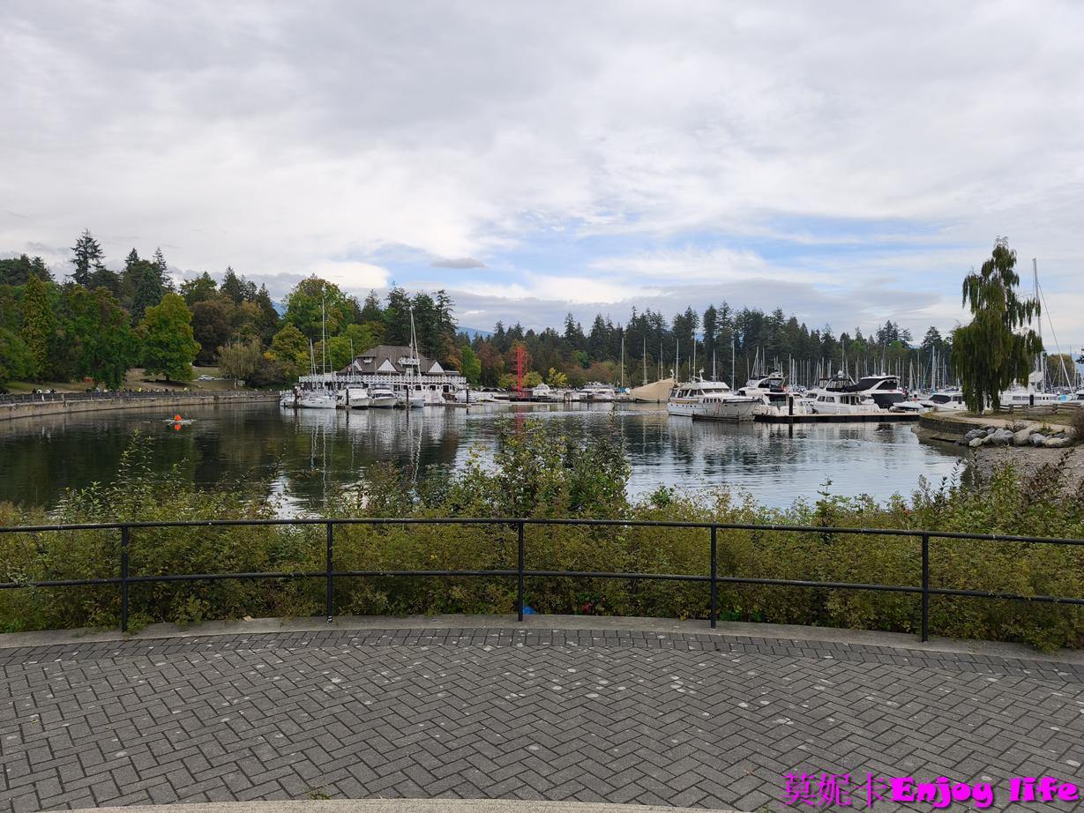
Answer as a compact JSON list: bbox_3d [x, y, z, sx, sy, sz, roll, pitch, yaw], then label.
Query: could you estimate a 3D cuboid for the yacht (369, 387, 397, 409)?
[{"bbox_3d":[-30.600,-2.002,139.800,4.200,4.300,12.000,-1,2,-31],"label":"yacht"}]

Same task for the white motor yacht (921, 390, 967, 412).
[{"bbox_3d":[56.200,-0.599,101.000,3.200,3.300,9.000,0,1,-20],"label":"white motor yacht"}]

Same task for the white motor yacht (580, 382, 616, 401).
[{"bbox_3d":[17.400,-4.441,221.000,12.000,5.400,4.200,-1,2,-32],"label":"white motor yacht"}]

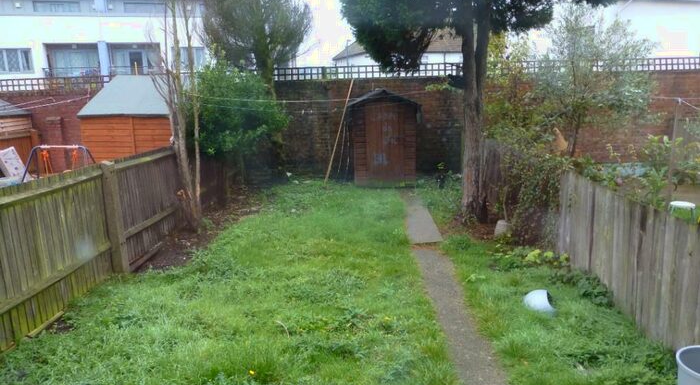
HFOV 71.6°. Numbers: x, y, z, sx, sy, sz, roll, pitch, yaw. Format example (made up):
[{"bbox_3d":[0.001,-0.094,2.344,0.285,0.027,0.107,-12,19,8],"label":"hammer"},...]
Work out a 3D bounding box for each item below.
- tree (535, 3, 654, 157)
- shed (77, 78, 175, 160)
[{"bbox_3d":[4.109,-1.581,8.174,2.000,3.200,1.900,-2,12,0],"label":"tree"},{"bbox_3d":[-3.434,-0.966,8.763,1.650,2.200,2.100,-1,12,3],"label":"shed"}]

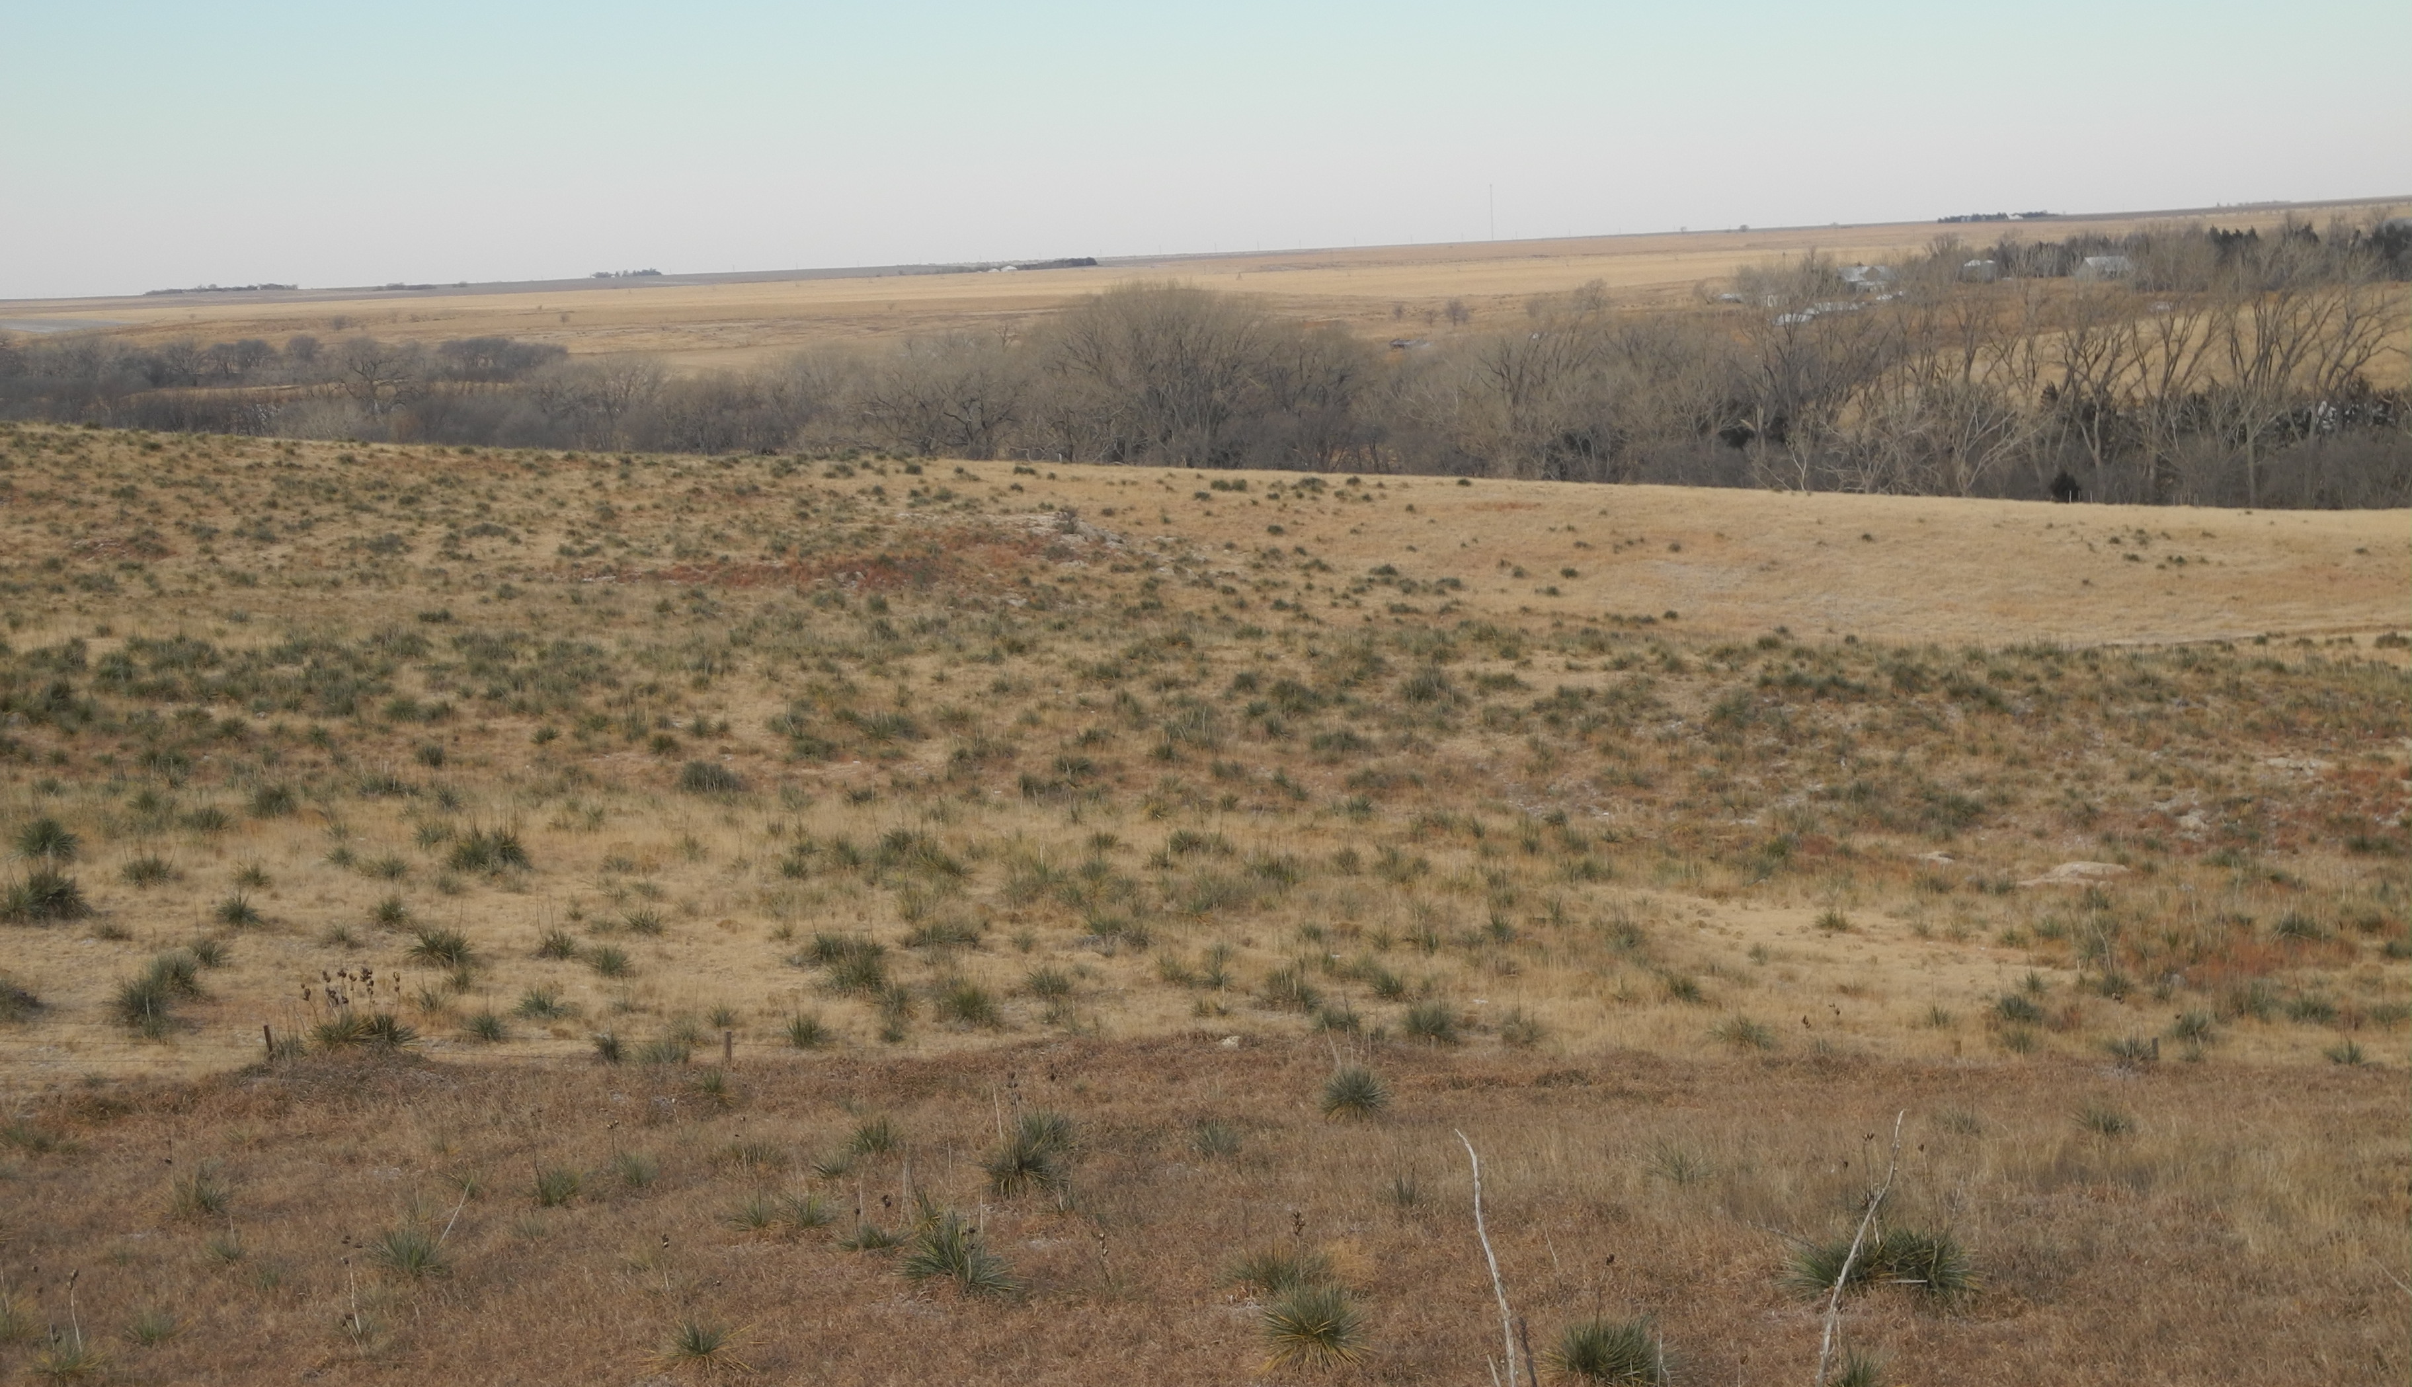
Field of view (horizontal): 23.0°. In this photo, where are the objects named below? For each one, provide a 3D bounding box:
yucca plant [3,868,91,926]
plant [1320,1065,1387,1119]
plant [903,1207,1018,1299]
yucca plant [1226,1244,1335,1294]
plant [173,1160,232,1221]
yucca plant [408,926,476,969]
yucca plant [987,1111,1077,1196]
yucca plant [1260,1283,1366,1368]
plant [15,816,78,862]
[{"bbox_3d":[-14.663,2.577,75.000,1.098,0.660,0.950,-3,4,-11],"label":"yucca plant"},{"bbox_3d":[1.402,3.802,56.500,0.629,0.450,0.629,-2,4,1],"label":"plant"},{"bbox_3d":[-1.785,4.063,43.000,0.848,0.570,0.800,-3,4,-3],"label":"plant"},{"bbox_3d":[0.521,4.089,42.000,0.762,0.380,0.700,-2,4,0],"label":"yucca plant"},{"bbox_3d":[-8.640,4.284,51.000,0.519,0.430,0.519,-3,4,-10],"label":"plant"},{"bbox_3d":[-8.784,2.921,68.000,0.757,0.450,0.700,-3,4,-7],"label":"yucca plant"},{"bbox_3d":[-1.494,3.928,50.500,0.755,0.600,0.900,-3,4,-2],"label":"yucca plant"},{"bbox_3d":[0.683,4.056,38.000,0.677,0.490,0.677,-2,4,1],"label":"yucca plant"},{"bbox_3d":[-15.666,1.960,80.000,0.865,0.570,0.800,-3,4,-11],"label":"plant"}]

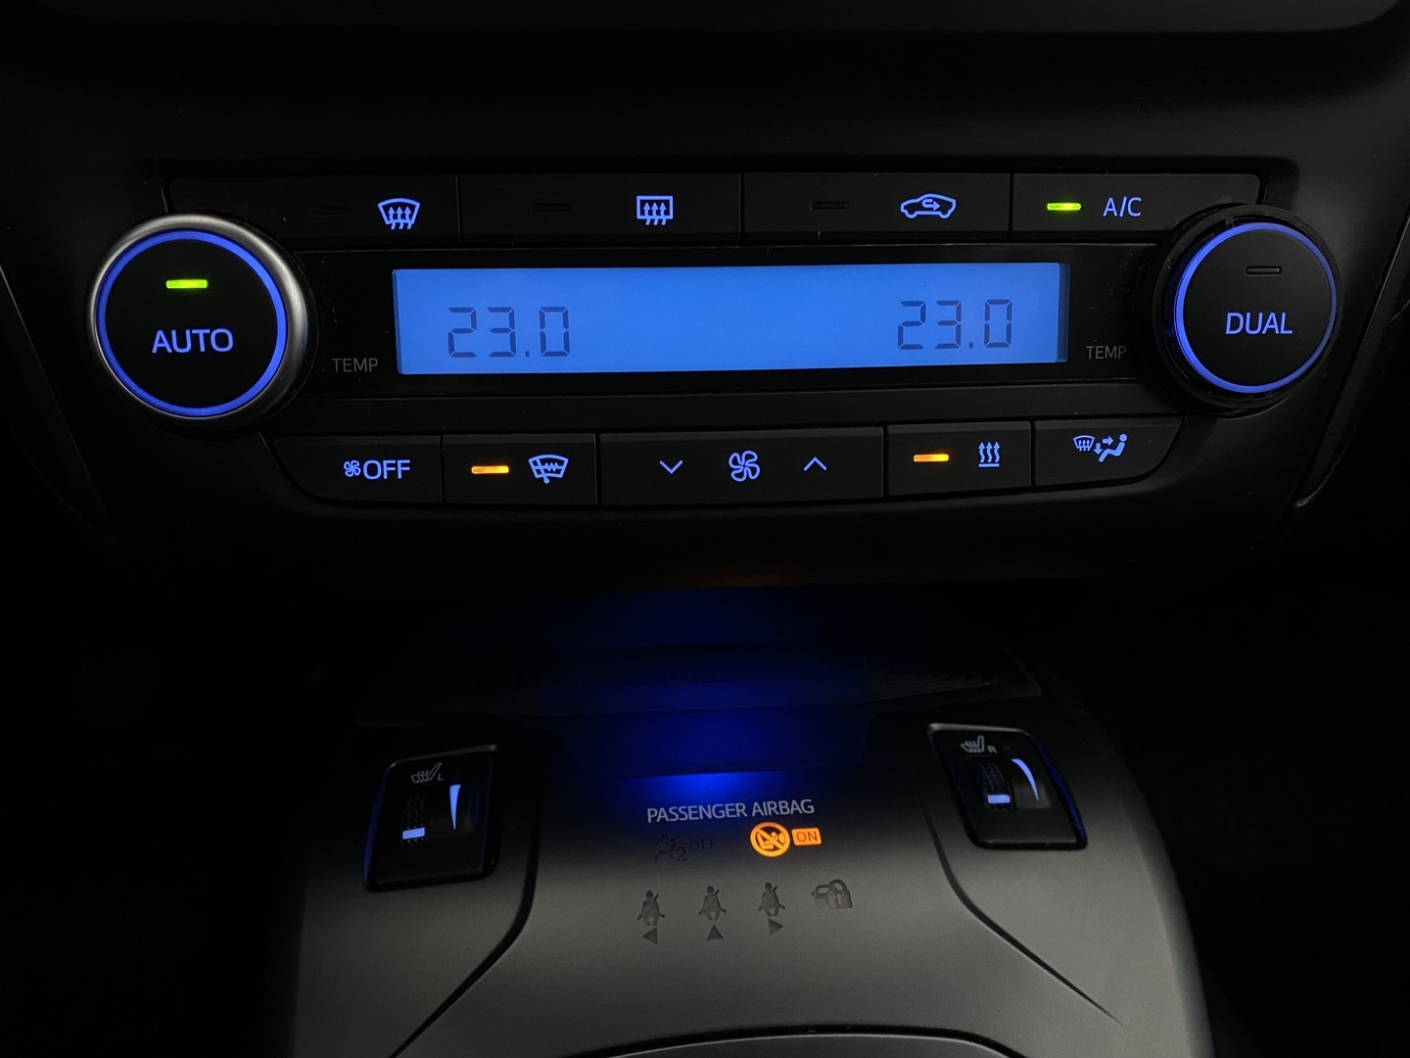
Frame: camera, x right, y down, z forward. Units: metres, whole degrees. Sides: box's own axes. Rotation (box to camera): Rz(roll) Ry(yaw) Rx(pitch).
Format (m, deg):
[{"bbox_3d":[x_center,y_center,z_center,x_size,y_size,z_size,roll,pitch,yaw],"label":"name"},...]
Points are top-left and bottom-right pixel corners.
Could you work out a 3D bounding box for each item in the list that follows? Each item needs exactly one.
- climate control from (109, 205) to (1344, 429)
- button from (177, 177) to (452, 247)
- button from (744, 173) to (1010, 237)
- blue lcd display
[{"bbox_3d":[0.006,-0.039,0.202,0.226,0.038,0.023,-2,5,-4],"label":"climate control"},{"bbox_3d":[-0.076,-0.062,0.209,0.054,0.013,0.006,-2,8,-4],"label":"button"},{"bbox_3d":[0.035,-0.066,0.218,0.055,0.013,0.006,-2,8,-4],"label":"button"},{"bbox_3d":[0.007,-0.044,0.220,0.139,0.021,0.005,-2,8,-4],"label":"blue lcd display"}]

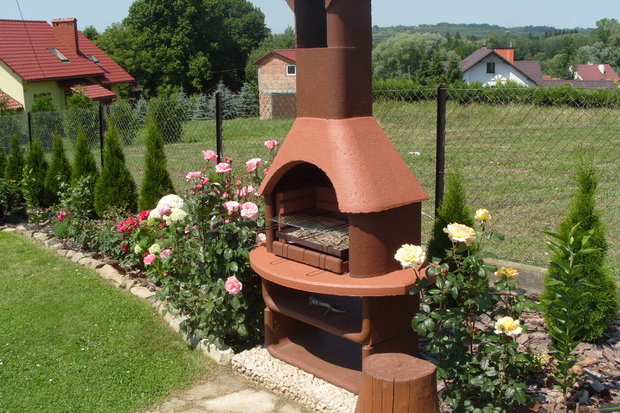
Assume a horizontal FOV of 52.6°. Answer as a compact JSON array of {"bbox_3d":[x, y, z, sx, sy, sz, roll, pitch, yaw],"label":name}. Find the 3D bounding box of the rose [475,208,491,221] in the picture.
[{"bbox_3d":[0.770,0.037,2.800,0.071,0.050,0.071,0,9,0],"label":"rose"}]

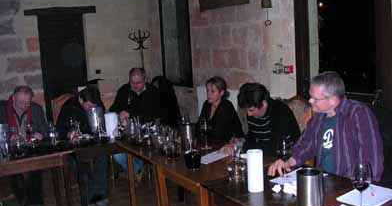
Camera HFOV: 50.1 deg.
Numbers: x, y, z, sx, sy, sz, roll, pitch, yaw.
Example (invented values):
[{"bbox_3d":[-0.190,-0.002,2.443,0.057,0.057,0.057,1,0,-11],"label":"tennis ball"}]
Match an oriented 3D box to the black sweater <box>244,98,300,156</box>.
[{"bbox_3d":[0.578,0.261,3.234,0.400,0.570,0.480,-11,12,-42],"label":"black sweater"}]

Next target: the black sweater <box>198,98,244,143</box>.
[{"bbox_3d":[0.219,0.202,3.885,0.440,0.530,0.340,5,12,43],"label":"black sweater"}]

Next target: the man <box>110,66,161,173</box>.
[{"bbox_3d":[-0.695,0.258,4.945,0.580,1.330,0.720,-4,9,-7],"label":"man"}]

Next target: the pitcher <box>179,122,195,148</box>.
[{"bbox_3d":[-0.076,0.268,3.448,0.125,0.205,0.125,-3,9,0],"label":"pitcher"}]

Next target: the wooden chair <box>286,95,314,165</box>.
[{"bbox_3d":[0.827,0.525,3.644,0.540,1.030,0.460,-8,10,-30],"label":"wooden chair"}]

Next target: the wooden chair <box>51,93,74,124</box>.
[{"bbox_3d":[-1.504,0.456,4.963,0.460,1.020,0.540,-8,10,-30],"label":"wooden chair"}]

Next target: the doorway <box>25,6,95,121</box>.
[{"bbox_3d":[-2.050,-0.331,6.411,0.960,2.200,0.150,-8,10,-30],"label":"doorway"}]

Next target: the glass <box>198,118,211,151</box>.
[{"bbox_3d":[0.079,0.252,3.398,0.092,0.240,0.092,-8,10,-30],"label":"glass"}]

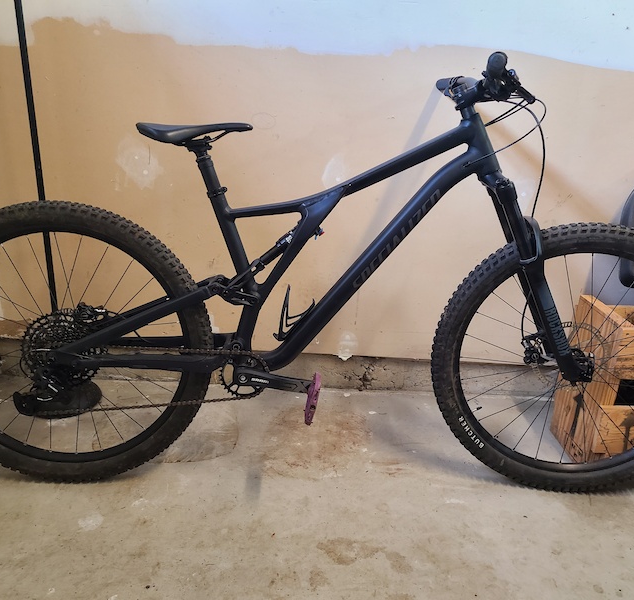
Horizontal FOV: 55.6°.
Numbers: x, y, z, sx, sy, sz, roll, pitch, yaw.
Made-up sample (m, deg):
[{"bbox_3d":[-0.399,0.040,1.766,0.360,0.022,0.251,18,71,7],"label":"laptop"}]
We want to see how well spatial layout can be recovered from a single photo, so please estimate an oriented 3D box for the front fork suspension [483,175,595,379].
[{"bbox_3d":[0.544,-0.063,1.475,0.127,0.568,0.186,-16,14,12],"label":"front fork suspension"}]

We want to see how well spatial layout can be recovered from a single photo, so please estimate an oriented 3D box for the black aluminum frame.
[{"bbox_3d":[-0.025,-0.123,1.449,1.245,0.666,0.167,2,13,-2],"label":"black aluminum frame"}]

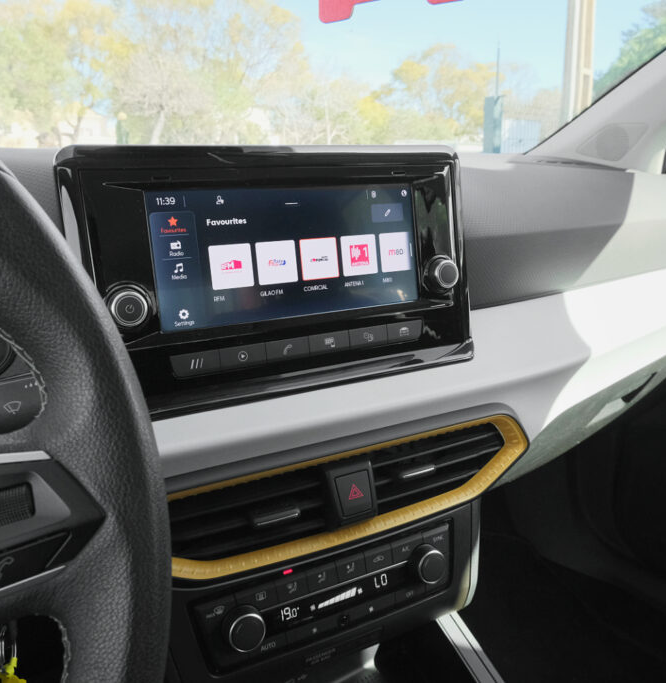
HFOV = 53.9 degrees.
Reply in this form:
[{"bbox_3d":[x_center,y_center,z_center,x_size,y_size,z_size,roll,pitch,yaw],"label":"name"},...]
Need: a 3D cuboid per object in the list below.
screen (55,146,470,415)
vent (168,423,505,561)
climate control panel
[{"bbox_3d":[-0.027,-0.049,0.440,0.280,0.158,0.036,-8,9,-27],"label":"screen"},{"bbox_3d":[0.001,0.096,0.433,0.288,0.049,0.042,-8,6,-27],"label":"vent"},{"bbox_3d":[0.004,0.171,0.448,0.204,0.054,0.028,-8,1,-27],"label":"climate control panel"}]

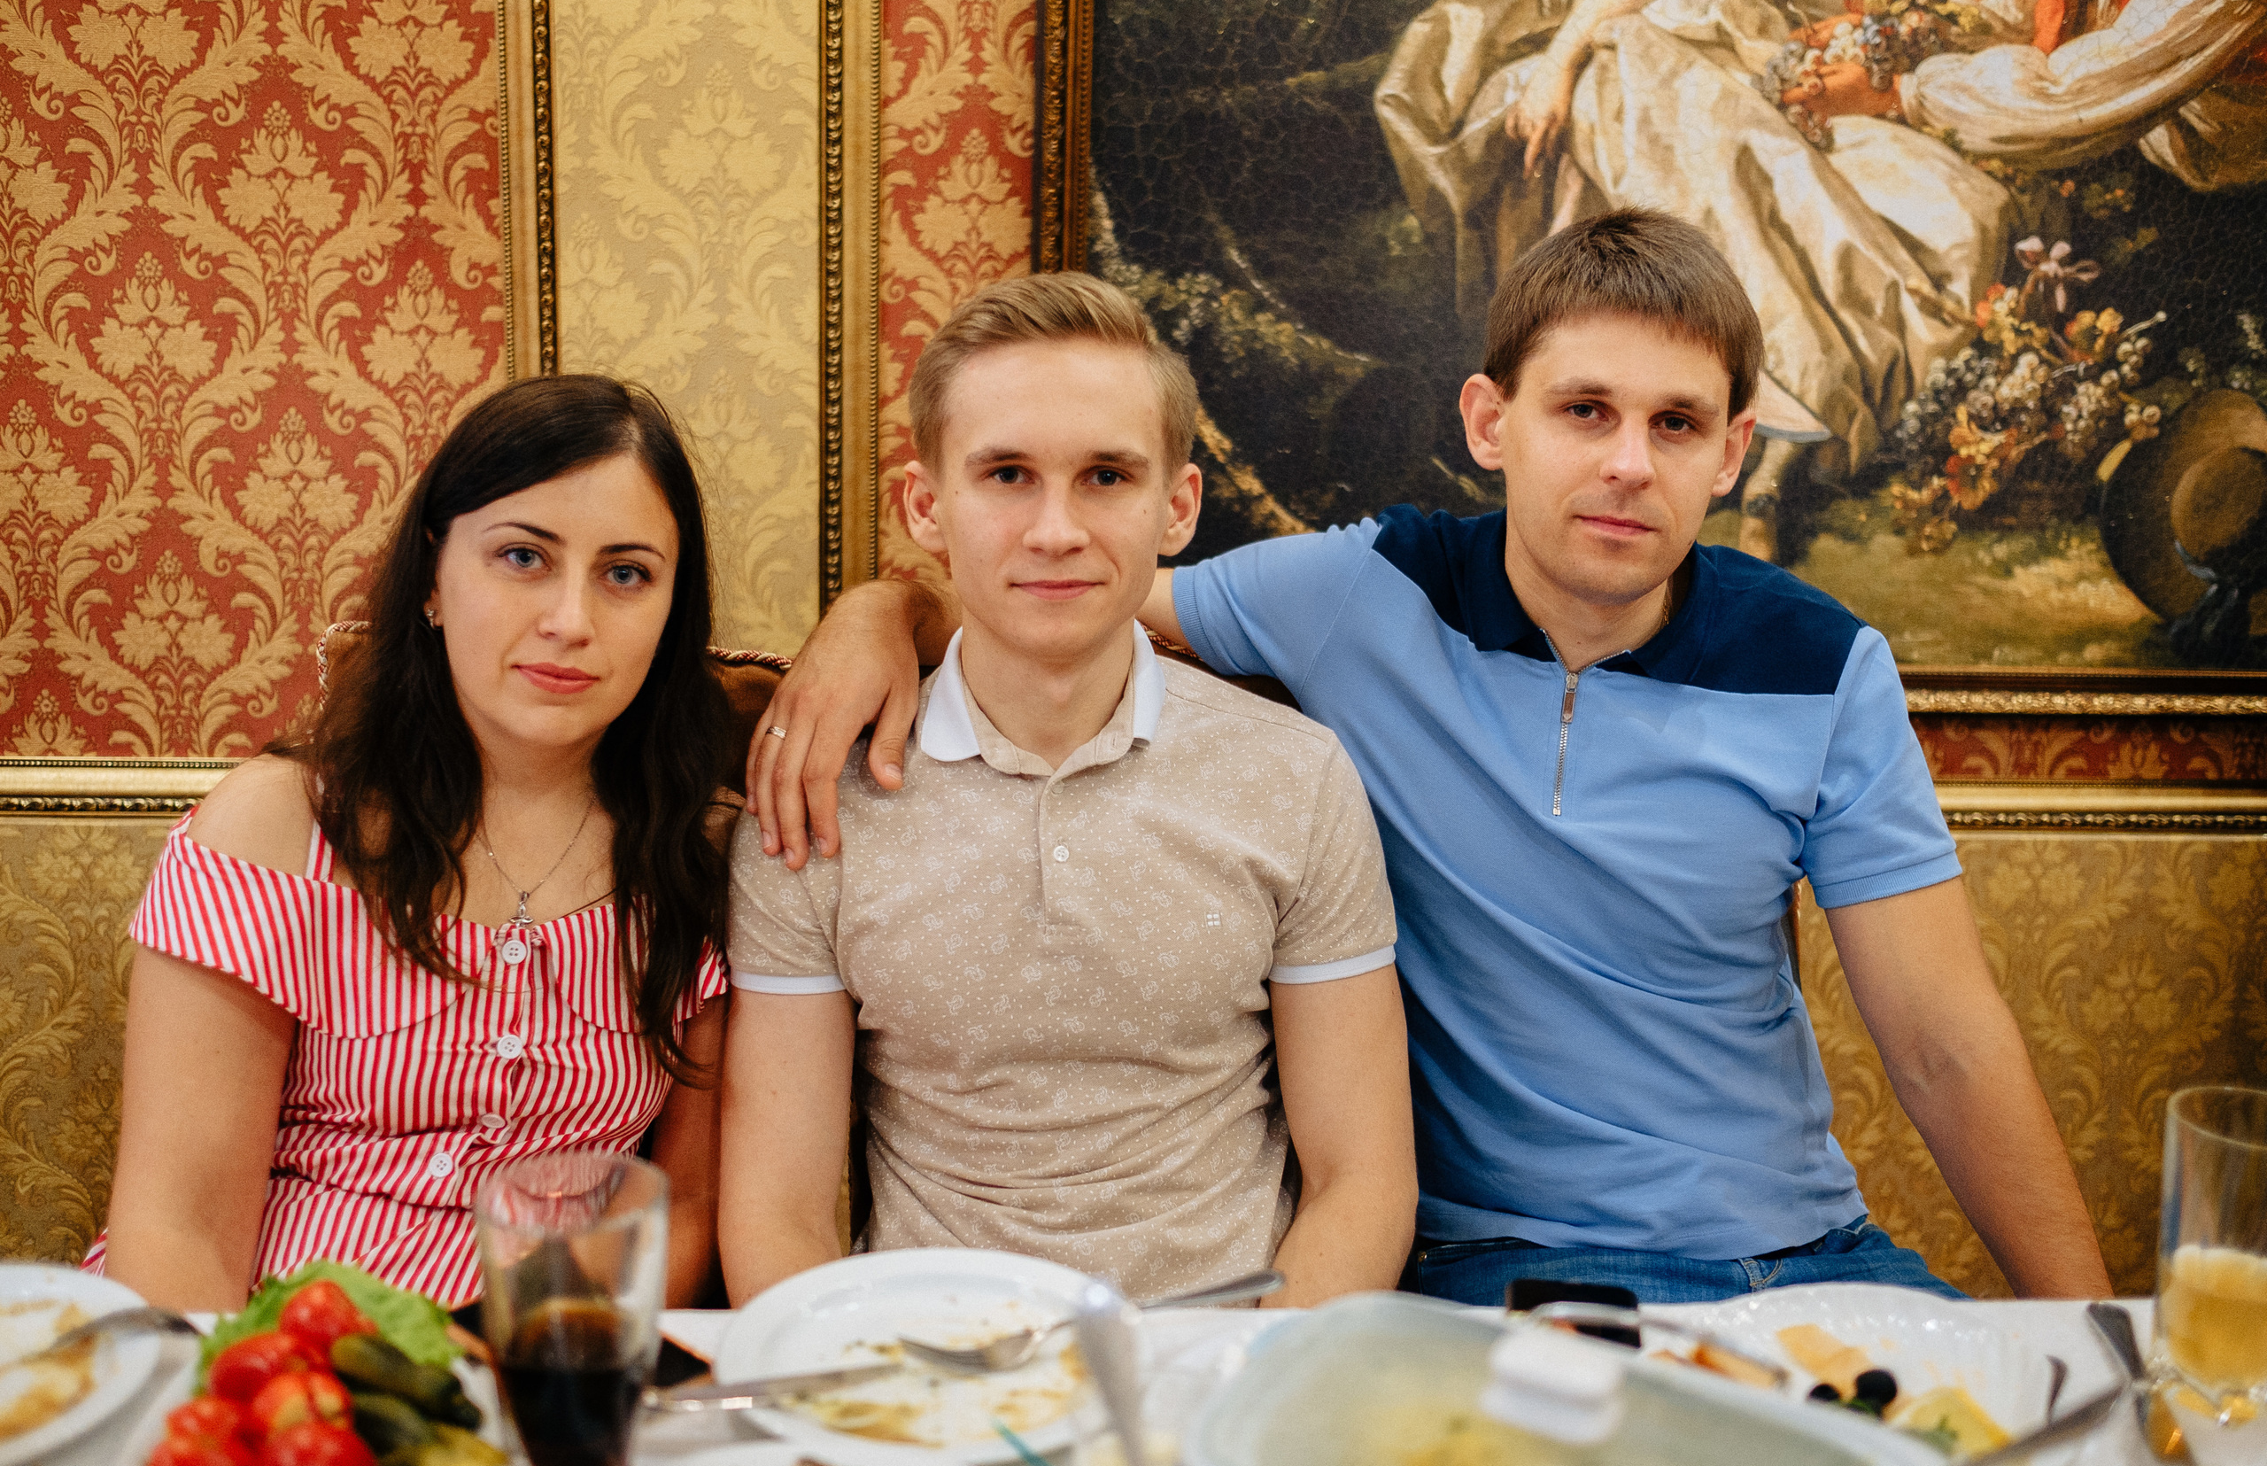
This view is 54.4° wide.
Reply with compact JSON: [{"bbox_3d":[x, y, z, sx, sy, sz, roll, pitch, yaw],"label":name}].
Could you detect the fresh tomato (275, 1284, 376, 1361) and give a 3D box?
[{"bbox_3d":[-0.415,0.304,1.135,0.051,0.045,0.050,1,10,0],"label":"fresh tomato"}]

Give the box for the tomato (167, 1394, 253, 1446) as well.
[{"bbox_3d":[-0.433,0.328,1.040,0.049,0.043,0.048,1,10,0],"label":"tomato"}]

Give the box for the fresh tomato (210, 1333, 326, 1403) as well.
[{"bbox_3d":[-0.427,0.315,1.085,0.054,0.046,0.052,1,10,0],"label":"fresh tomato"}]

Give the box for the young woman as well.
[{"bbox_3d":[-0.430,0.437,1.363,0.470,1.290,0.720,-1,11,-14],"label":"young woman"}]

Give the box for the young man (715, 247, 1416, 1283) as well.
[{"bbox_3d":[-0.054,0.413,1.428,0.500,1.340,0.720,1,10,0],"label":"young man"}]

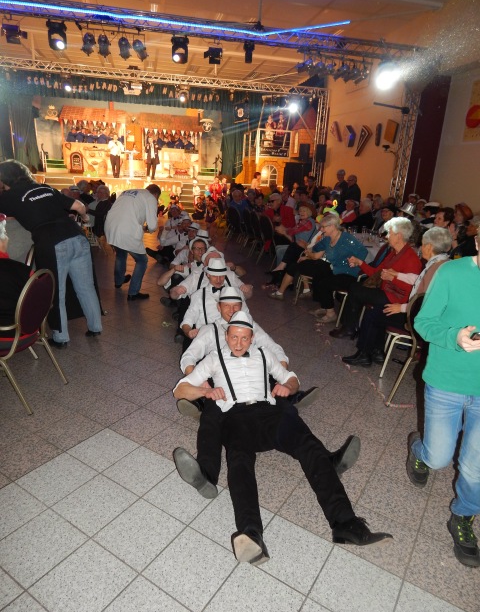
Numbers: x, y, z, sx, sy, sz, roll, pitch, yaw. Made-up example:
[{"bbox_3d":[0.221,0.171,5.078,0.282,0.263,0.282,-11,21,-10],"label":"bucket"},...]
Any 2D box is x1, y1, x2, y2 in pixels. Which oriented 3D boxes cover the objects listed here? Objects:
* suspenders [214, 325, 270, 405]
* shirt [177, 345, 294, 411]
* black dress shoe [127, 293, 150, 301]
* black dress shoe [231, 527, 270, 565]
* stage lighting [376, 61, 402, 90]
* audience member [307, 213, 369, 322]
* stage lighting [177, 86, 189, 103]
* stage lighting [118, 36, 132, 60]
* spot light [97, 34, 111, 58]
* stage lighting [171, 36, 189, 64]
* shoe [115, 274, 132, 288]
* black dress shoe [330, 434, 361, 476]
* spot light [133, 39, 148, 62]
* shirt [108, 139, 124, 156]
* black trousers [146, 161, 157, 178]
[{"bbox_3d":[0.041,0.465,2.899,0.310,0.190,0.500,-12,45,-1],"label":"suspenders"},{"bbox_3d":[-0.030,0.478,2.840,0.770,0.290,0.530,0,48,-8],"label":"shirt"},{"bbox_3d":[-1.278,-0.144,5.348,0.290,0.105,0.105,-7,20,-28],"label":"black dress shoe"},{"bbox_3d":[0.052,0.959,1.740,0.110,0.290,0.115,-11,46,15],"label":"black dress shoe"},{"bbox_3d":[3.791,-5.897,10.854,0.450,0.580,0.420,2,18,-3],"label":"stage lighting"},{"bbox_3d":[1.165,-0.443,4.986,0.690,1.190,0.490,-5,19,-24],"label":"audience member"},{"bbox_3d":[-1.925,-7.082,14.239,0.400,0.480,0.400,4,18,3],"label":"stage lighting"},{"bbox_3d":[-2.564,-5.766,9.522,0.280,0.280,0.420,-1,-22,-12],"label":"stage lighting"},{"bbox_3d":[-2.713,-5.177,8.450,0.230,0.380,0.230,3,63,0],"label":"spot light"},{"bbox_3d":[-1.242,-5.277,8.800,0.360,0.480,0.300,8,18,16],"label":"stage lighting"},{"bbox_3d":[-1.619,-0.338,6.017,0.105,0.115,0.285,10,19,21],"label":"shoe"},{"bbox_3d":[0.583,0.808,2.376,0.105,0.295,0.115,13,19,-28],"label":"black dress shoe"},{"bbox_3d":[-2.024,-5.208,8.650,0.230,0.230,0.380,10,-24,22],"label":"spot light"},{"bbox_3d":[-5.199,-6.673,17.900,0.620,0.680,0.340,1,18,-5],"label":"shirt"},{"bbox_3d":[-3.994,-6.264,19.300,0.420,0.920,0.260,-2,18,-14],"label":"black trousers"}]

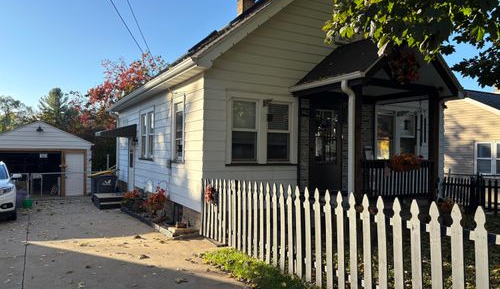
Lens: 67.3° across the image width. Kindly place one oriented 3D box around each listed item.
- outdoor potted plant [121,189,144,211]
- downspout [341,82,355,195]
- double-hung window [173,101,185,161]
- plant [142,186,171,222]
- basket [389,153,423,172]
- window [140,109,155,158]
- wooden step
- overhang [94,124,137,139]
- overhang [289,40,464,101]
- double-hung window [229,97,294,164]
[{"bbox_3d":[-3.741,1.766,11.909,0.560,0.650,0.560,1,-1,-29],"label":"outdoor potted plant"},{"bbox_3d":[1.833,0.133,7.050,0.220,2.600,0.090,1,-1,-29],"label":"downspout"},{"bbox_3d":[-1.707,-0.297,8.906,0.110,1.420,0.950,1,-1,-29],"label":"double-hung window"},{"bbox_3d":[-2.361,1.502,9.451,0.540,0.860,0.560,1,-1,-29],"label":"plant"},{"bbox_3d":[3.164,0.359,7.547,0.620,0.360,0.480,1,-1,-29],"label":"basket"},{"bbox_3d":[-3.201,-0.276,11.622,0.110,1.420,1.850,1,-1,-29],"label":"window"},{"bbox_3d":[-4.670,1.924,12.937,1.170,0.400,1.500,1,-1,-29],"label":"wooden step"},{"bbox_3d":[-4.741,-0.473,13.225,1.170,0.460,1.560,1,-1,-29],"label":"overhang"},{"bbox_3d":[2.674,-1.713,8.200,2.870,1.350,2.330,1,-1,-29],"label":"overhang"},{"bbox_3d":[0.299,-0.280,8.206,1.690,1.420,0.110,1,-1,-29],"label":"double-hung window"}]

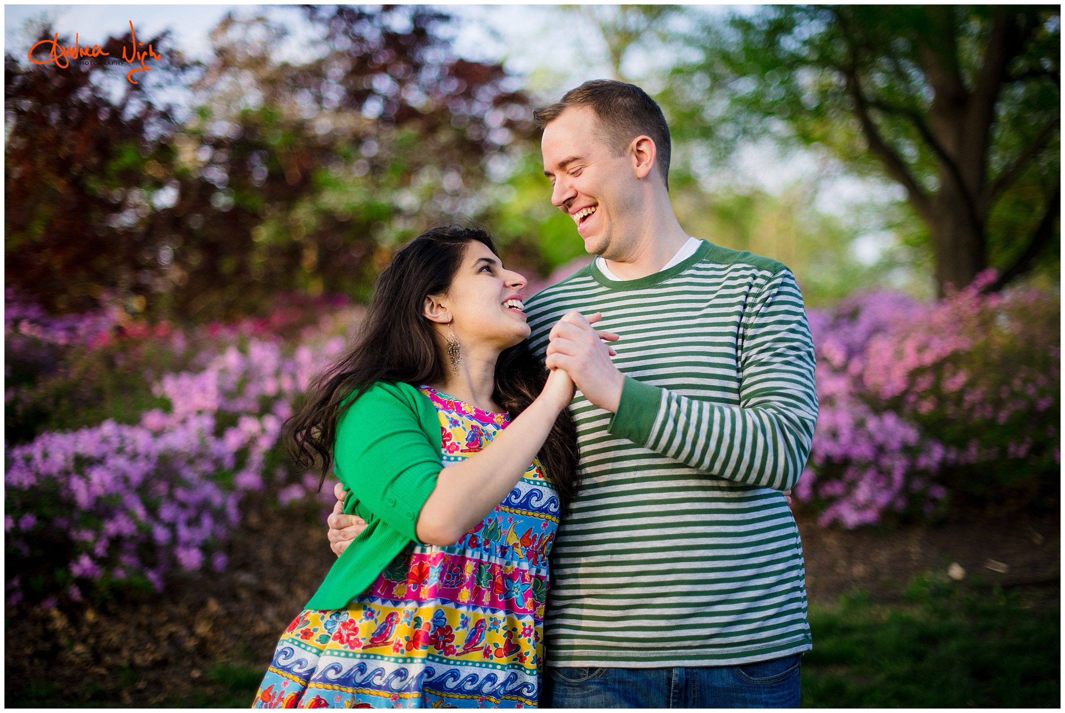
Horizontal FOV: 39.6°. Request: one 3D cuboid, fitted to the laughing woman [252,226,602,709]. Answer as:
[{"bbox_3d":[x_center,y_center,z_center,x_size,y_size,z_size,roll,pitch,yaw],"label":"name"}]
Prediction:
[{"bbox_3d":[-0.150,0.580,2.200,0.500,1.600,0.430,-2,4,-36],"label":"laughing woman"}]

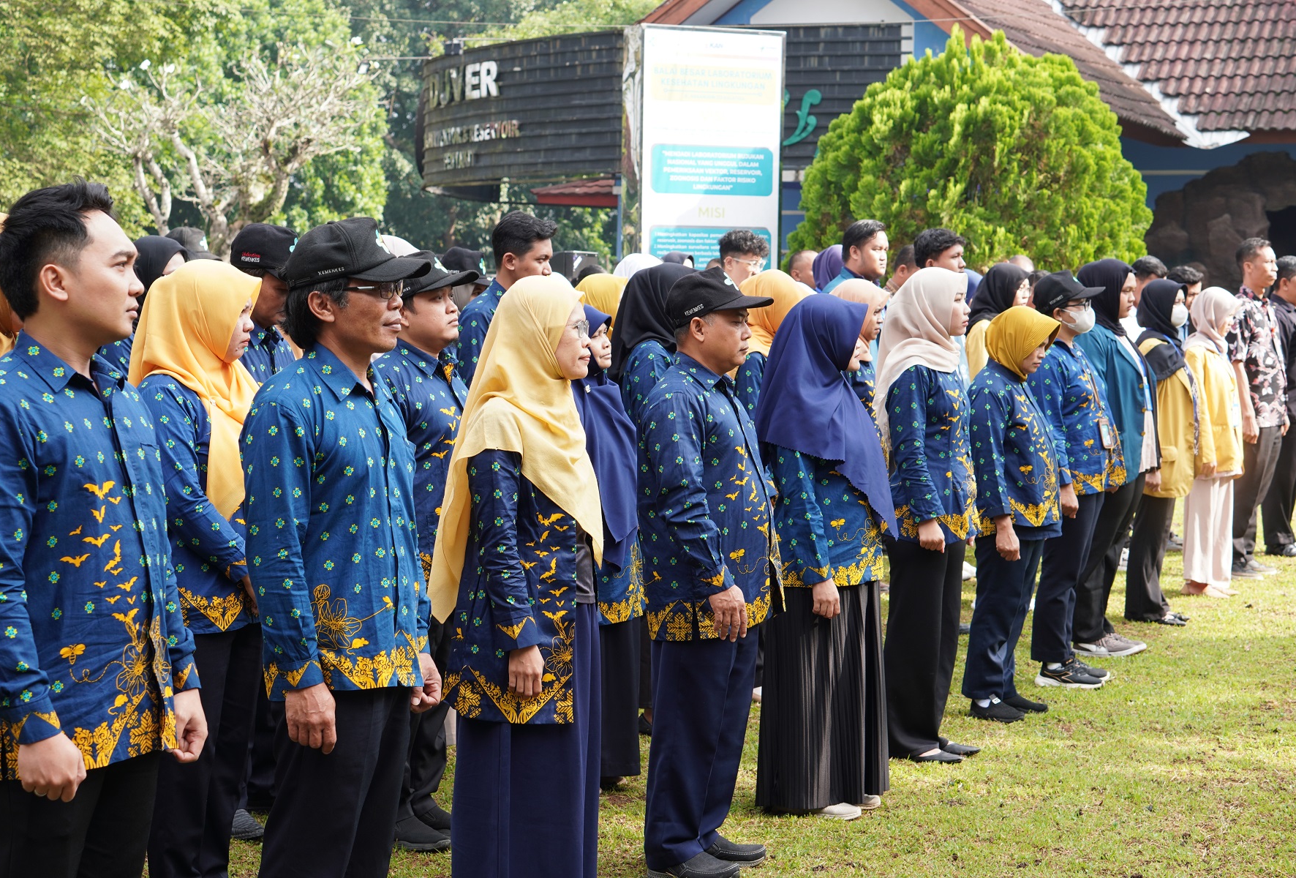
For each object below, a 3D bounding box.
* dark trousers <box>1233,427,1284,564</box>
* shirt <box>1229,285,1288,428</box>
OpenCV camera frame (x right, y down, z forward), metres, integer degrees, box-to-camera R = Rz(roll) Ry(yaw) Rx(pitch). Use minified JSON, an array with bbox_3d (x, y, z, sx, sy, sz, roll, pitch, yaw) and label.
[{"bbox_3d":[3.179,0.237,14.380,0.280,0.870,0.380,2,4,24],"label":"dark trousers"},{"bbox_3d":[3.189,-0.431,14.350,0.270,0.740,0.450,2,4,24],"label":"shirt"}]

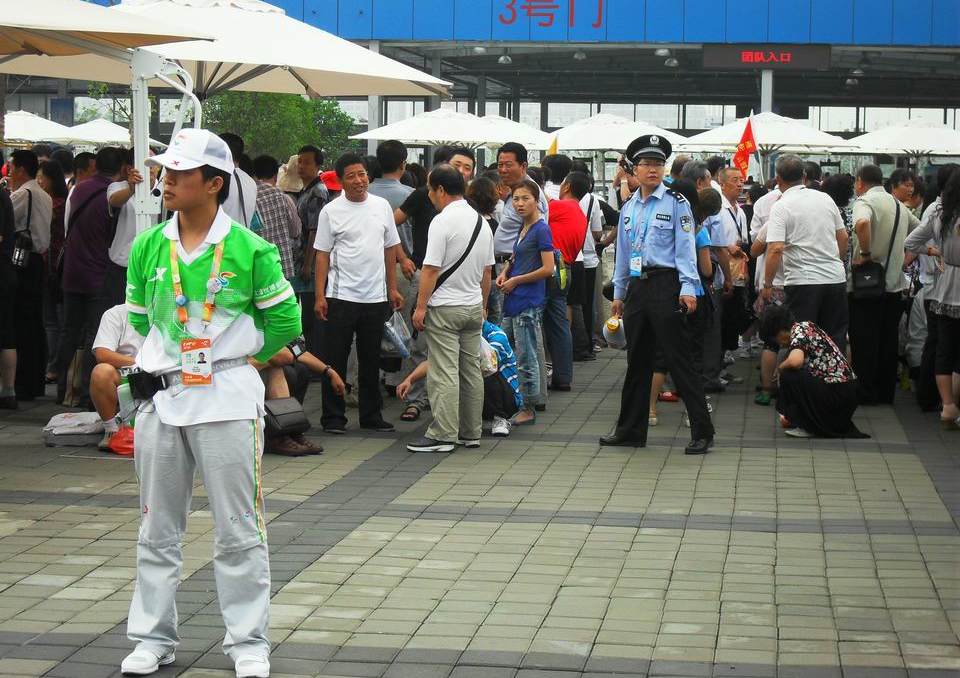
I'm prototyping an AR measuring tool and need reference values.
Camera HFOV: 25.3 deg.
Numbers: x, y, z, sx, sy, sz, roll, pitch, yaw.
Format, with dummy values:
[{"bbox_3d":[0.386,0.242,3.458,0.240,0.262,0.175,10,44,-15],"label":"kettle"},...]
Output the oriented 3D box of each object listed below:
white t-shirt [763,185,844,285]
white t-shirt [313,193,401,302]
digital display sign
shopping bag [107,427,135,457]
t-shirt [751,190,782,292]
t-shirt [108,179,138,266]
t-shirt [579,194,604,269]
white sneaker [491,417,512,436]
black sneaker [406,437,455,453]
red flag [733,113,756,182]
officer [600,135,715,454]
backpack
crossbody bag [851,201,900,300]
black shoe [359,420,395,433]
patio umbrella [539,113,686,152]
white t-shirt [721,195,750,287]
[{"bbox_3d":[2.134,-0.679,14.000,0.520,0.640,0.300,0,5,-13],"label":"white t-shirt"},{"bbox_3d":[-0.757,-0.559,13.200,0.500,0.670,0.290,0,5,-10],"label":"white t-shirt"},{"bbox_3d":[8.587,-8.437,64.000,3.800,0.830,0.220,1,4,8],"label":"digital display sign"},{"bbox_3d":[-1.944,0.543,11.882,0.270,0.190,0.200,1,4,0],"label":"shopping bag"},{"bbox_3d":[2.111,-0.701,14.900,0.480,0.700,0.290,1,4,3],"label":"t-shirt"},{"bbox_3d":[-2.236,-0.758,13.900,0.440,0.600,0.300,-2,5,-30],"label":"t-shirt"},{"bbox_3d":[0.957,-0.957,19.000,0.280,0.670,0.420,-2,5,-37],"label":"t-shirt"},{"bbox_3d":[0.132,0.529,13.069,0.105,0.110,0.275,1,4,7],"label":"white sneaker"},{"bbox_3d":[-0.281,0.597,12.216,0.285,0.110,0.105,0,4,-5],"label":"black sneaker"},{"bbox_3d":[2.292,-1.659,18.500,0.230,0.550,0.120,1,4,6],"label":"red flag"},{"bbox_3d":[1.032,-0.260,12.420,0.620,1.810,0.400,4,5,33],"label":"officer"},{"bbox_3d":[0.527,-0.465,14.700,0.160,0.330,0.260,-1,5,-21],"label":"backpack"},{"bbox_3d":[2.806,-0.628,15.150,0.360,0.700,0.270,3,5,20],"label":"crossbody bag"},{"bbox_3d":[-0.632,0.526,13.049,0.270,0.095,0.100,4,5,38],"label":"black shoe"},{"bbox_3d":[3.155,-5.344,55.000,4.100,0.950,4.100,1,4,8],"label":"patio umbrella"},{"bbox_3d":[1.998,-0.770,16.700,0.280,0.700,0.430,5,6,44],"label":"white t-shirt"}]

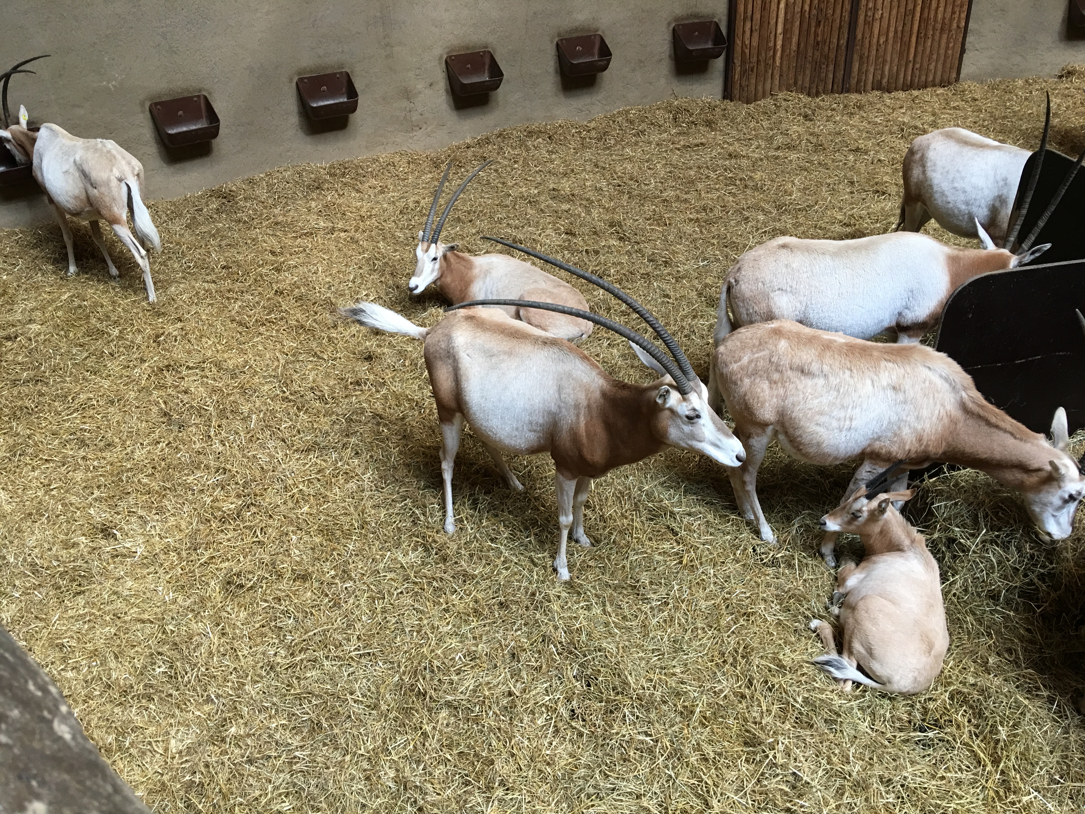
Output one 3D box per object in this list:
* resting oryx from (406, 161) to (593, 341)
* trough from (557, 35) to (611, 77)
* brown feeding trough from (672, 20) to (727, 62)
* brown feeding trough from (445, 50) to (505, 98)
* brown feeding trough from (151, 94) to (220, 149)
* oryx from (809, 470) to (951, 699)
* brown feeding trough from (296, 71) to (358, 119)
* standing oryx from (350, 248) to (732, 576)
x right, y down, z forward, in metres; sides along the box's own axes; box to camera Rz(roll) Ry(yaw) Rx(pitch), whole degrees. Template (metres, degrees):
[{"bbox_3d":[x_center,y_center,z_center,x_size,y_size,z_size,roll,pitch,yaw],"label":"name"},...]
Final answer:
[{"bbox_3d":[-0.191,-0.842,5.614,1.160,1.020,0.940,6,33,15],"label":"resting oryx"},{"bbox_3d":[0.467,-3.763,9.765,0.530,0.339,0.412,-14,33,-16],"label":"trough"},{"bbox_3d":[1.761,-4.041,10.078,0.530,0.339,0.412,-10,33,-11],"label":"brown feeding trough"},{"bbox_3d":[-0.681,-3.416,9.328,0.530,0.339,0.412,-17,34,-20],"label":"brown feeding trough"},{"bbox_3d":[-3.225,-2.589,8.265,0.530,0.339,0.412,-22,37,-27],"label":"brown feeding trough"},{"bbox_3d":[1.250,0.624,3.388,0.480,0.740,0.680,-1,32,5],"label":"oryx"},{"bbox_3d":[-2.061,-3.011,8.821,0.530,0.339,0.412,-18,35,-22],"label":"brown feeding trough"},{"bbox_3d":[-0.142,0.031,3.788,1.920,1.470,0.680,21,39,33],"label":"standing oryx"}]

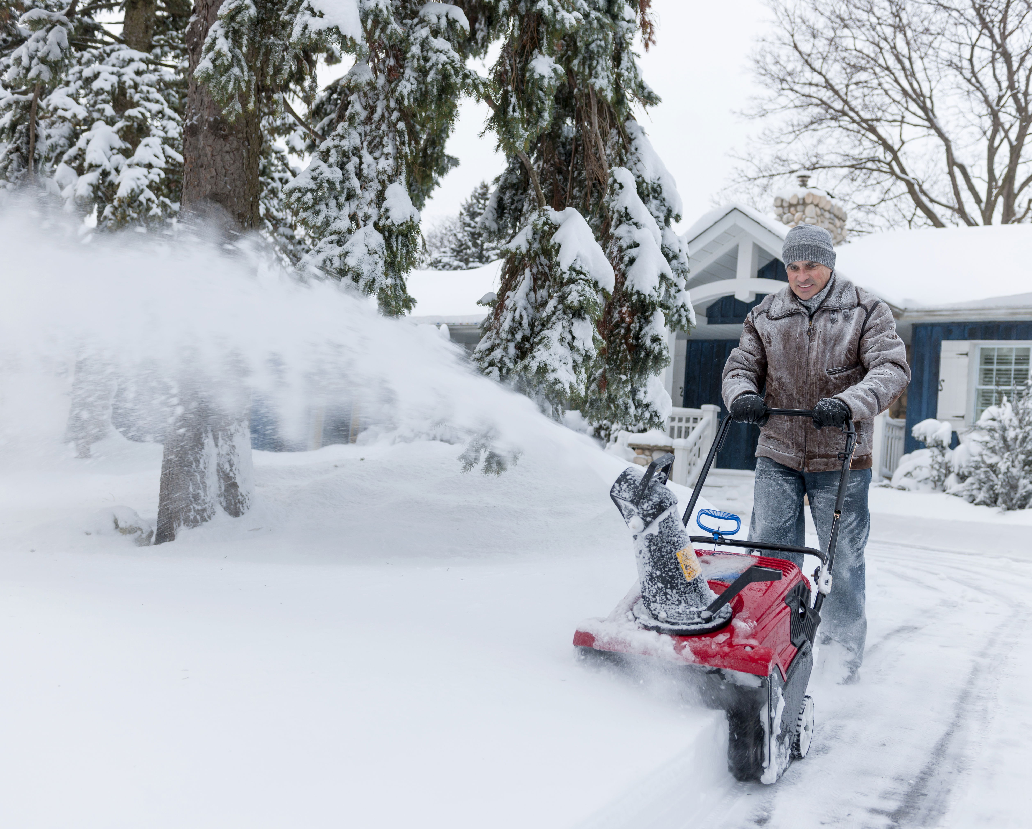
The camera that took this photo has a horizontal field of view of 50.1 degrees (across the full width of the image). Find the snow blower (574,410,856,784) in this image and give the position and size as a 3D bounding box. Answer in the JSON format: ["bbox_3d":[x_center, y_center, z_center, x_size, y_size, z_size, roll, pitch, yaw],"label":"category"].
[{"bbox_3d":[0.694,0.459,3.416,0.560,0.980,1.100,3,-2,28],"label":"snow blower"}]

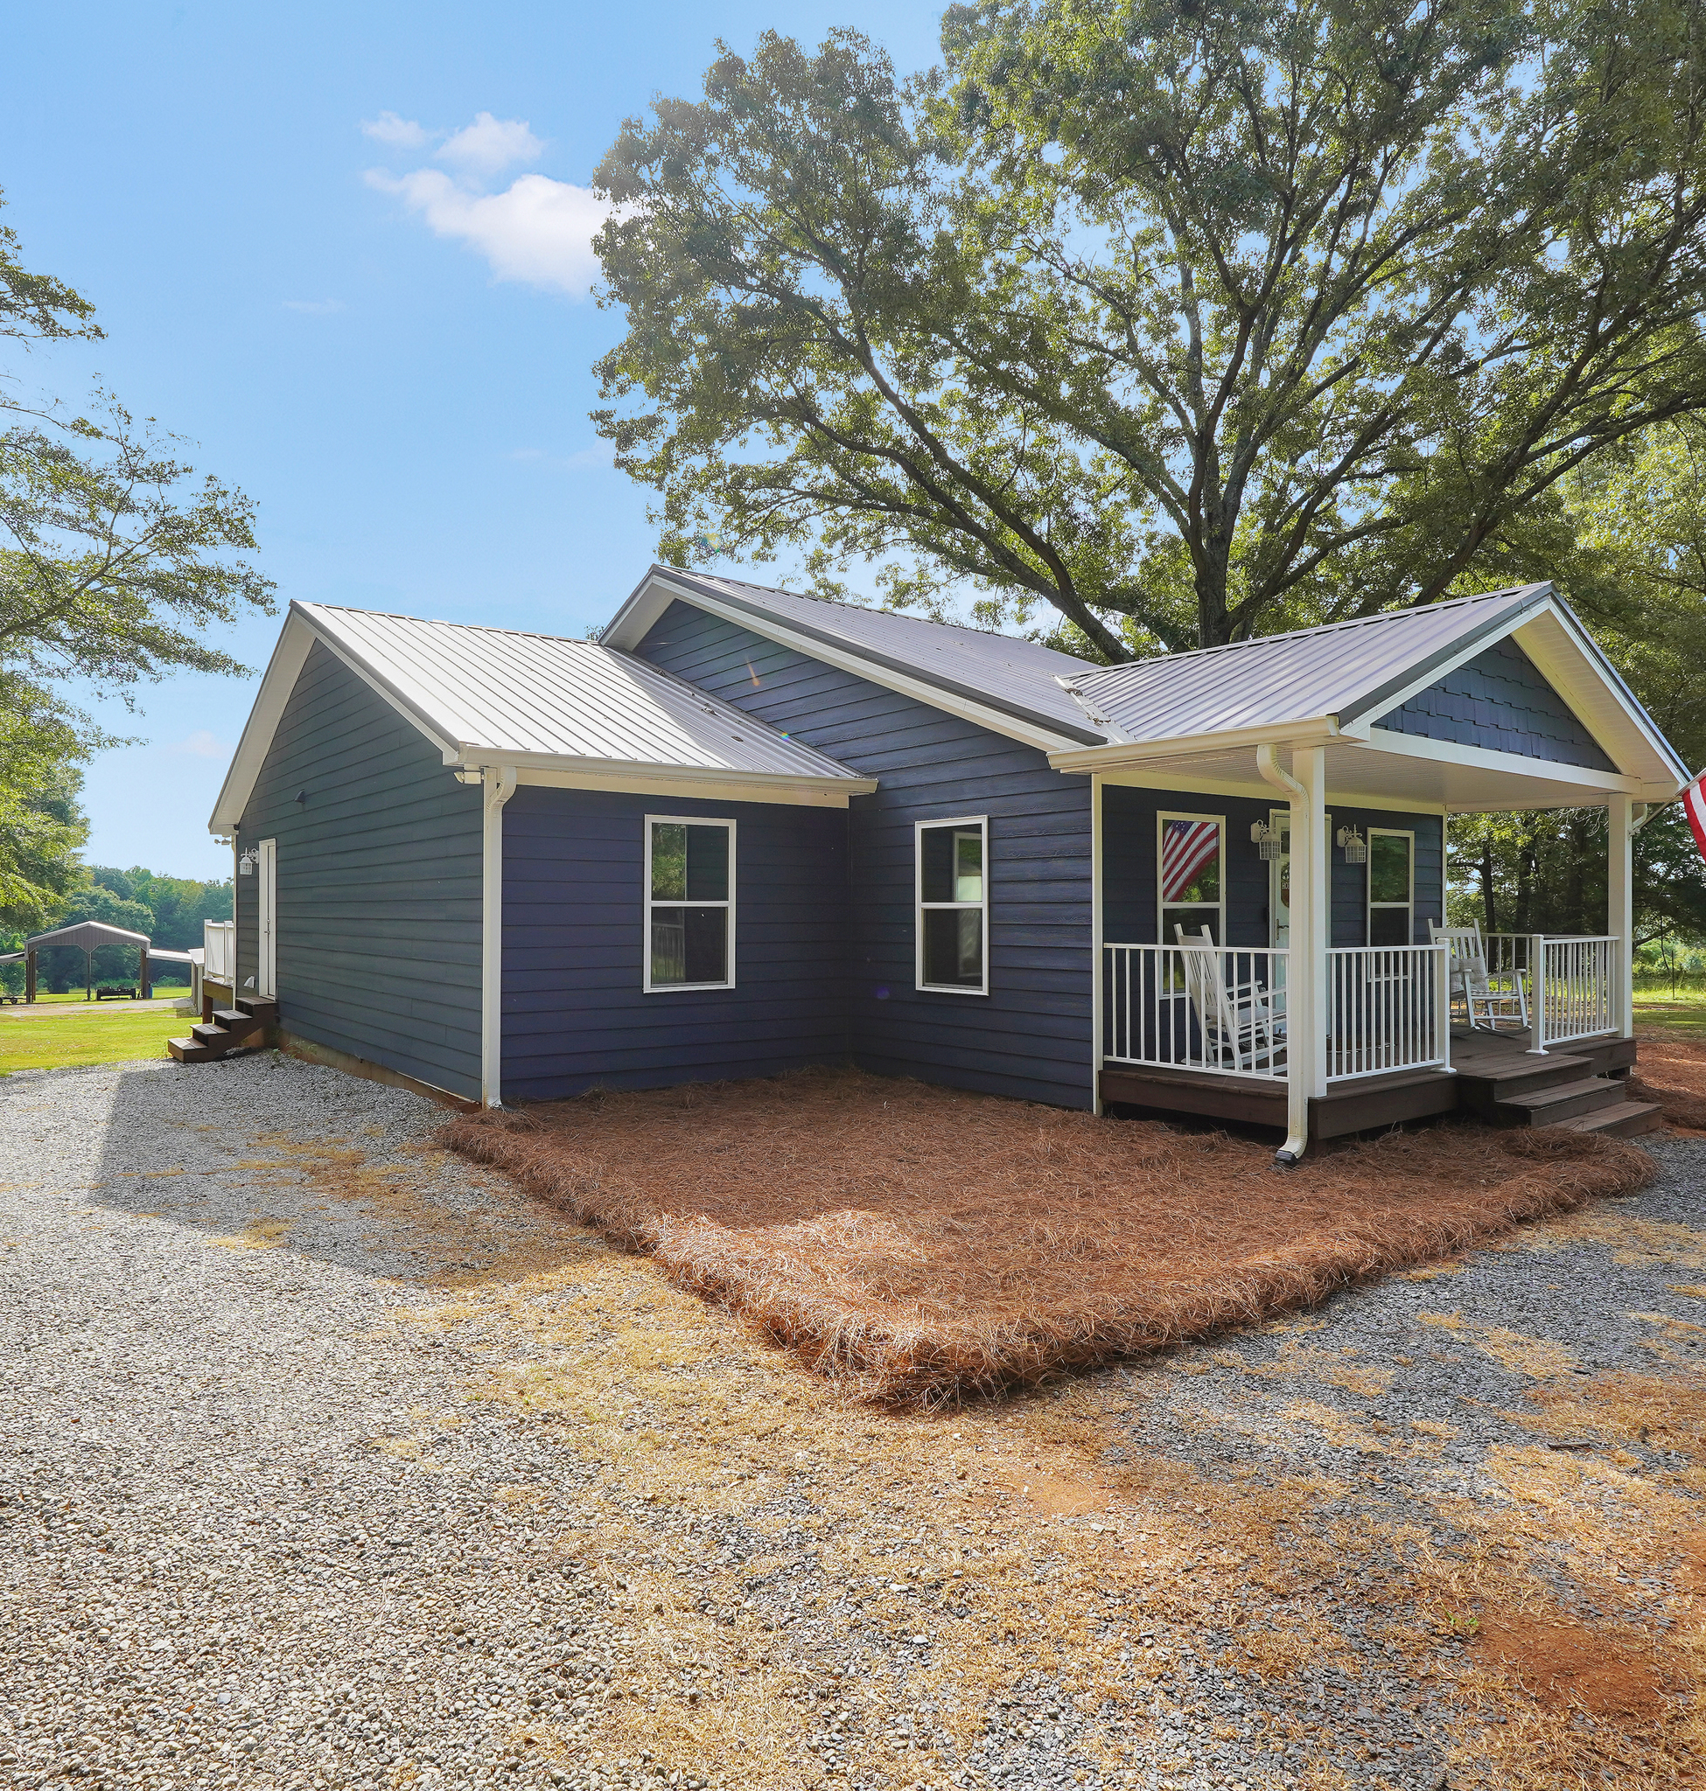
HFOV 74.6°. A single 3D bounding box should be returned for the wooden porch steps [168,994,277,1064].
[{"bbox_3d":[-8.204,1.724,14.560,1.050,0.675,1.170,1,-1,-39],"label":"wooden porch steps"}]

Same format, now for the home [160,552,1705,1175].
[{"bbox_3d":[-0.807,-1.032,13.886,10.170,5.780,16.100,1,-1,-39],"label":"home"}]

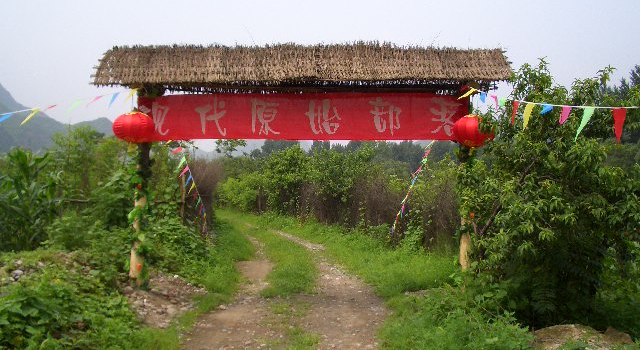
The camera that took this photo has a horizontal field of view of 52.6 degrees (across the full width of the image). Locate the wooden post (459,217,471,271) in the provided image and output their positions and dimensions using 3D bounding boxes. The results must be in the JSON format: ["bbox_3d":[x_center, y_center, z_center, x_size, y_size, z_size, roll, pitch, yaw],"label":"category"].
[{"bbox_3d":[2.081,0.238,9.350,0.190,2.700,0.190,0,0,0],"label":"wooden post"}]

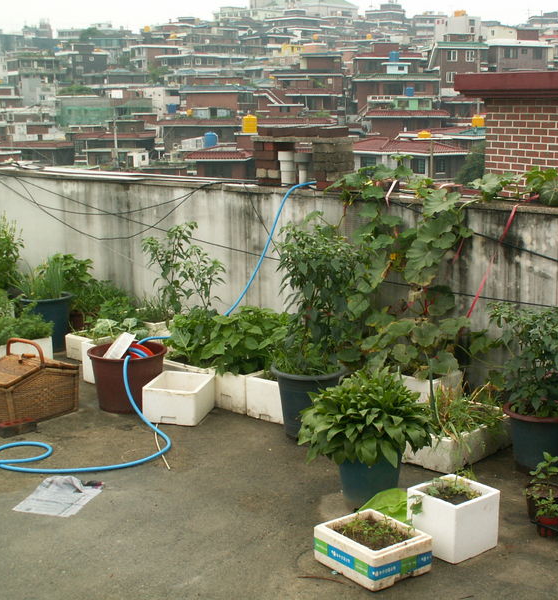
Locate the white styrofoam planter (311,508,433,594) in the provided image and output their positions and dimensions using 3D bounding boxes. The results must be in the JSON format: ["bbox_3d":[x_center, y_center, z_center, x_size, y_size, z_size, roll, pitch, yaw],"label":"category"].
[{"bbox_3d":[0.336,0.893,3.566,0.271,0.124,0.321,-8,14,-36],"label":"white styrofoam planter"}]

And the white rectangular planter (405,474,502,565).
[{"bbox_3d":[0.653,0.815,3.726,0.241,0.217,0.236,-9,14,-38],"label":"white rectangular planter"}]

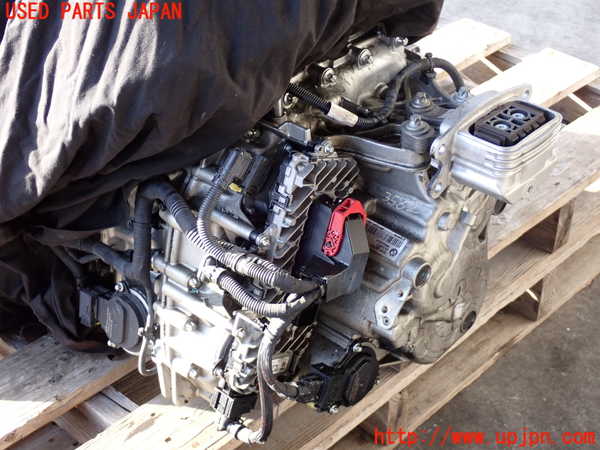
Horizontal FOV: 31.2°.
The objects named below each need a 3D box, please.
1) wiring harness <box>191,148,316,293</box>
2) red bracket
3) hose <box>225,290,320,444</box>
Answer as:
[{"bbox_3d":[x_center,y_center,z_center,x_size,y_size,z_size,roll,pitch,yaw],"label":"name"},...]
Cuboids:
[{"bbox_3d":[-0.044,0.003,1.170,0.085,0.130,0.155,-30,44,-35],"label":"wiring harness"},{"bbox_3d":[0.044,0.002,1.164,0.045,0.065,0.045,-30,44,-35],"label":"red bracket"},{"bbox_3d":[-0.033,0.158,1.254,0.080,0.250,0.105,-30,44,-35],"label":"hose"}]

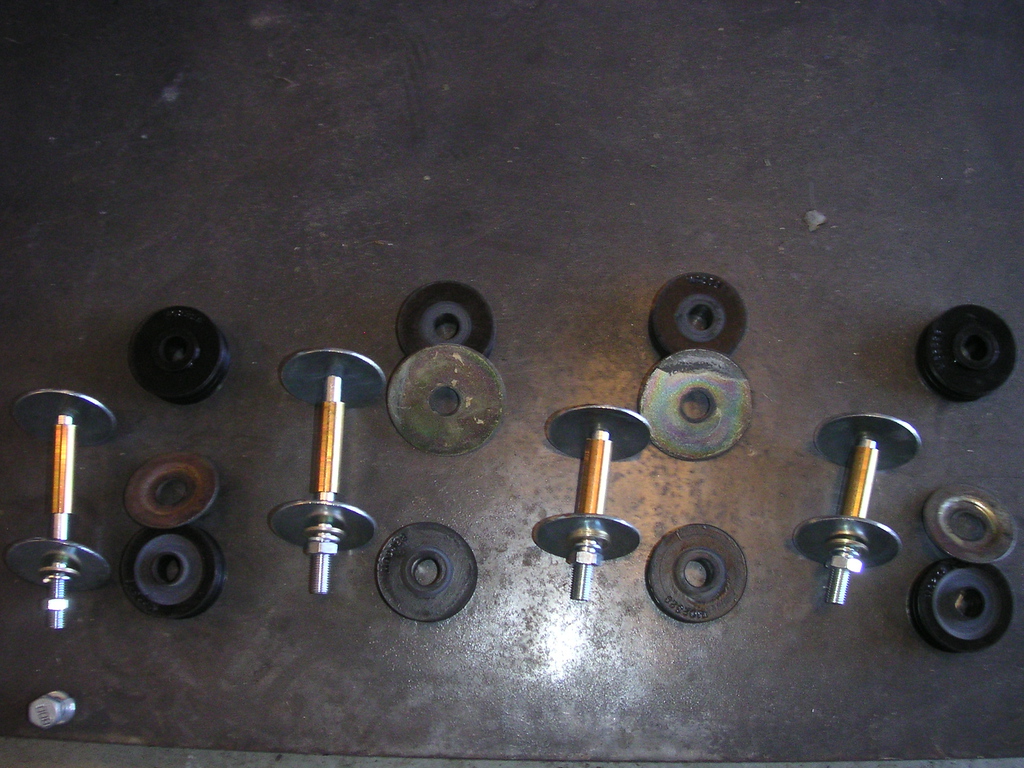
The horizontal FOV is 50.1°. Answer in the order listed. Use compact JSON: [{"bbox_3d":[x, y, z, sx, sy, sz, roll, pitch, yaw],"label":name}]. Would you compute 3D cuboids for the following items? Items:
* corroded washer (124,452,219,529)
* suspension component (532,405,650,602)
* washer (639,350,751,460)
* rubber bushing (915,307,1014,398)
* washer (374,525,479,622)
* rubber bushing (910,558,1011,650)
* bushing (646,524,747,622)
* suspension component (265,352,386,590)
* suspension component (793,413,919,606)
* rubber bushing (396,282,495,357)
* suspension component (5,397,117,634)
[{"bbox_3d":[-0.187,0.058,0.602,0.050,0.006,0.050,0,51,-4],"label":"corroded washer"},{"bbox_3d":[0.049,0.073,0.670,0.065,0.062,0.117,8,77,-1],"label":"suspension component"},{"bbox_3d":[0.104,0.012,0.618,0.062,0.004,0.062,0,93,1],"label":"washer"},{"bbox_3d":[0.299,-0.020,0.721,0.061,0.025,0.061,1,77,-2],"label":"rubber bushing"},{"bbox_3d":[-0.053,0.116,0.676,0.061,0.022,0.061,1,77,-2],"label":"washer"},{"bbox_3d":[0.281,0.138,0.685,0.061,0.022,0.061,1,77,-2],"label":"rubber bushing"},{"bbox_3d":[0.101,0.104,0.599,0.052,0.019,0.052,0,78,-1],"label":"bushing"},{"bbox_3d":[-0.100,0.049,0.591,0.058,0.055,0.125,1,78,0],"label":"suspension component"},{"bbox_3d":[0.211,0.078,0.675,0.065,0.062,0.117,14,77,1],"label":"suspension component"},{"bbox_3d":[-0.044,-0.036,0.713,0.061,0.020,0.061,1,77,-2],"label":"rubber bushing"},{"bbox_3d":[-0.241,0.068,0.585,0.057,0.055,0.121,-2,78,-1],"label":"suspension component"}]

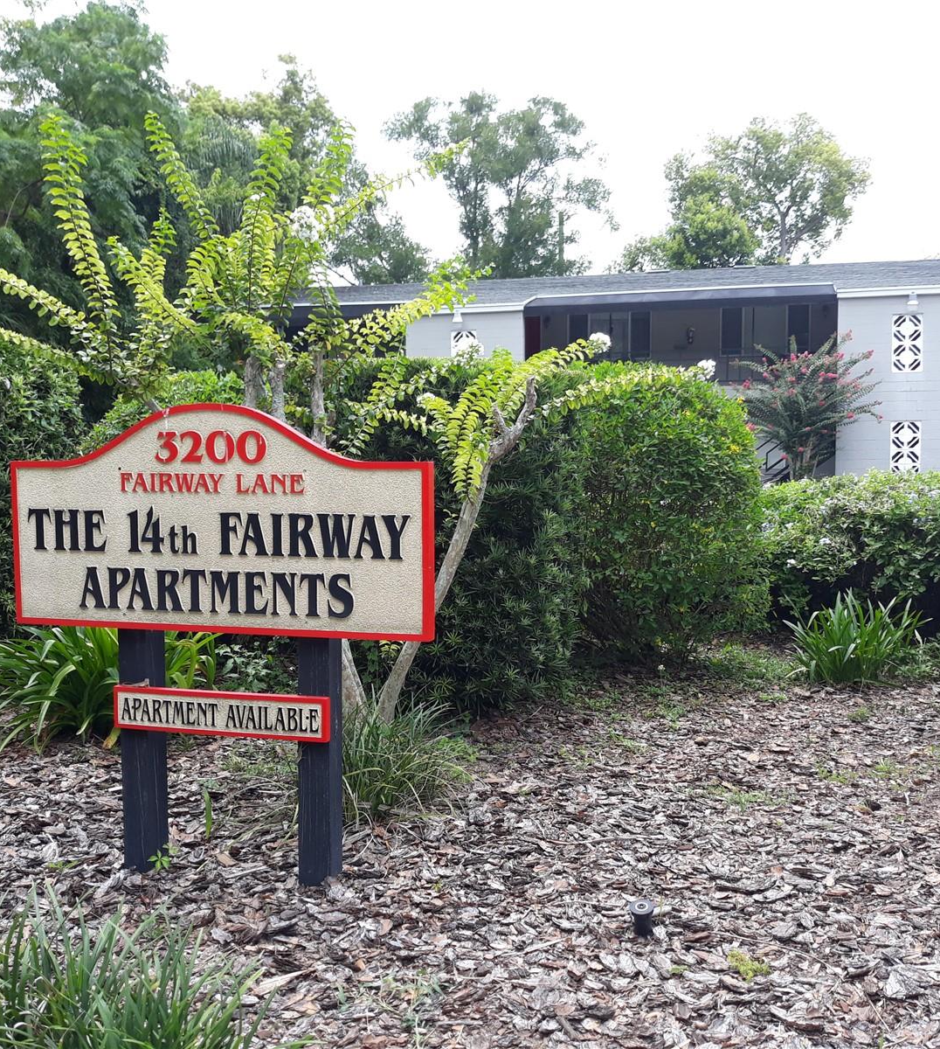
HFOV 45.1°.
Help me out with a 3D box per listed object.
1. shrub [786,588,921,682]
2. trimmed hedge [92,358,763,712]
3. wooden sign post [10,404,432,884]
[{"bbox_3d":[2.021,0.568,5.932,0.710,0.440,0.660,1,4,10],"label":"shrub"},{"bbox_3d":[-0.220,-0.035,6.111,3.350,1.630,1.700,0,4,6],"label":"trimmed hedge"},{"bbox_3d":[-0.678,0.330,3.127,1.220,1.315,0.140,1,4,14],"label":"wooden sign post"}]

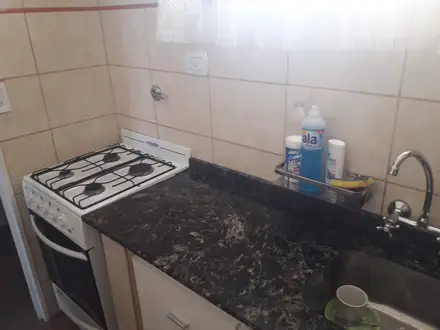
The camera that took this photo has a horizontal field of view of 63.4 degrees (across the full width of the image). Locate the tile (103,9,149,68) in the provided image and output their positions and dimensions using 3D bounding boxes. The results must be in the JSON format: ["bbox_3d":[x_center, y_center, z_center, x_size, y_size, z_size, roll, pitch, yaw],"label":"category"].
[{"bbox_3d":[-0.437,-0.585,1.659,0.347,0.251,0.010,17,30,38],"label":"tile"}]

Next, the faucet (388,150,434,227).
[{"bbox_3d":[0.511,0.065,0.953,0.125,0.205,0.092,9,25,25],"label":"faucet"}]

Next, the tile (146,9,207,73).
[{"bbox_3d":[-0.174,-0.503,1.445,0.347,0.251,0.010,17,30,38],"label":"tile"}]

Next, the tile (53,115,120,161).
[{"bbox_3d":[-0.675,-0.105,1.842,0.010,0.251,0.352,17,30,38],"label":"tile"}]

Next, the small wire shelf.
[{"bbox_3d":[0.323,0.063,1.129,0.280,0.080,0.122,17,30,38],"label":"small wire shelf"}]

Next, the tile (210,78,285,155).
[{"bbox_3d":[0.097,-0.189,1.328,0.347,0.251,0.010,17,30,38],"label":"tile"}]

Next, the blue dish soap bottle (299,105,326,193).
[{"bbox_3d":[0.285,-0.045,1.109,0.080,0.285,0.055,17,30,38],"label":"blue dish soap bottle"}]

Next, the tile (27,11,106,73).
[{"bbox_3d":[-0.692,-0.570,1.646,0.010,0.251,0.352,17,30,38],"label":"tile"}]

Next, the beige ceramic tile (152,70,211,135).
[{"bbox_3d":[-0.166,-0.271,1.543,0.347,0.251,0.010,17,30,38],"label":"beige ceramic tile"}]

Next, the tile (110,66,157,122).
[{"bbox_3d":[-0.428,-0.353,1.758,0.347,0.251,0.010,17,30,38],"label":"tile"}]

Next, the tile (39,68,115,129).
[{"bbox_3d":[-0.683,-0.338,1.744,0.010,0.251,0.352,17,30,38],"label":"tile"}]

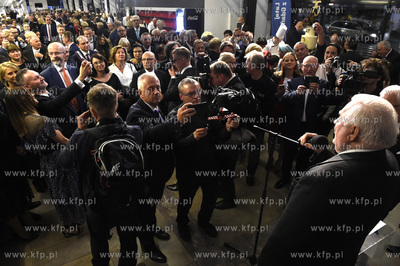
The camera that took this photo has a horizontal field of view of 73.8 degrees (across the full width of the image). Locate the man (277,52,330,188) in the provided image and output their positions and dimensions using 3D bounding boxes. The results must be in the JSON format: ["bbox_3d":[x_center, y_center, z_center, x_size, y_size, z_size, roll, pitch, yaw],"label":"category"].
[{"bbox_3d":[1.241,-0.035,3.227,0.580,1.700,0.420,7,29,13],"label":"man"}]

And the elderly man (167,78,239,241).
[{"bbox_3d":[0.002,0.349,2.466,0.660,1.720,0.520,-14,29,-23],"label":"elderly man"}]

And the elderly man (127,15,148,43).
[{"bbox_3d":[-1.349,-1.676,6.194,0.540,1.936,0.340,-9,29,-17],"label":"elderly man"}]

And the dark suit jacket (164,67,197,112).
[{"bbox_3d":[-0.235,-0.500,3.425,0.450,0.760,0.520,-3,28,-5],"label":"dark suit jacket"}]

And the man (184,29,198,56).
[{"bbox_3d":[-0.164,-0.983,5.011,0.340,1.791,0.520,14,30,25],"label":"man"}]

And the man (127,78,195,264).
[{"bbox_3d":[-0.345,0.371,2.368,0.620,1.780,0.580,20,33,35],"label":"man"}]

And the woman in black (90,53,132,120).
[{"bbox_3d":[-1.291,-0.281,3.836,0.500,1.660,0.360,-14,29,-23],"label":"woman in black"}]

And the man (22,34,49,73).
[{"bbox_3d":[-2.919,-0.954,5.156,0.400,1.730,0.580,14,30,27],"label":"man"}]

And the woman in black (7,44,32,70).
[{"bbox_3d":[-2.604,-0.520,4.146,0.460,1.670,0.300,-12,30,-20],"label":"woman in black"}]

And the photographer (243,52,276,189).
[{"bbox_3d":[0.604,-0.083,3.258,0.560,1.760,0.420,21,34,37],"label":"photographer"}]

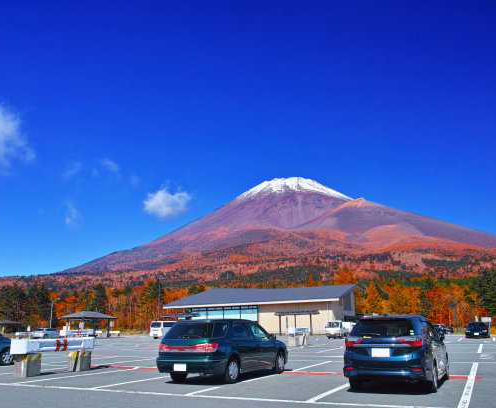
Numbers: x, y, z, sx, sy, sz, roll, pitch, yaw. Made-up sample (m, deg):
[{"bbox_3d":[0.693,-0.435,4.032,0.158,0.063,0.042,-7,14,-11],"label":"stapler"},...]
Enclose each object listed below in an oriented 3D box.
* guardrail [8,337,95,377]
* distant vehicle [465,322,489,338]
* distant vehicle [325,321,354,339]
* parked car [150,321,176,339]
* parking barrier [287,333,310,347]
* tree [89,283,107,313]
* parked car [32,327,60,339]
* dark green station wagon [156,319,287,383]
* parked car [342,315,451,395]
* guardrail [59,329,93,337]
[{"bbox_3d":[-5.972,4.675,14.670,0.640,1.030,2.660,-8,-16,25],"label":"guardrail"},{"bbox_3d":[20.427,11.139,42.359,1.780,1.420,4.550,-8,-16,26],"label":"distant vehicle"},{"bbox_3d":[9.049,12.506,47.648,1.490,1.800,3.450,-8,-16,25],"label":"distant vehicle"},{"bbox_3d":[-9.447,14.753,55.901,1.700,1.980,4.700,-8,-16,25],"label":"parked car"},{"bbox_3d":[3.484,9.168,32.974,0.580,1.180,2.650,-8,-16,27],"label":"parking barrier"},{"bbox_3d":[-31.233,21.785,98.658,3.600,10.800,3.600,-1,-14,0],"label":"tree"},{"bbox_3d":[-26.292,17.080,63.147,1.730,1.450,4.550,-8,-16,25],"label":"parked car"},{"bbox_3d":[-0.492,3.929,13.025,1.700,1.515,4.640,-8,-16,27],"label":"dark green station wagon"},{"bbox_3d":[3.523,3.351,11.039,1.700,1.545,4.400,-8,-16,26],"label":"parked car"},{"bbox_3d":[-12.728,9.981,35.382,0.610,1.220,2.670,-8,-16,27],"label":"guardrail"}]

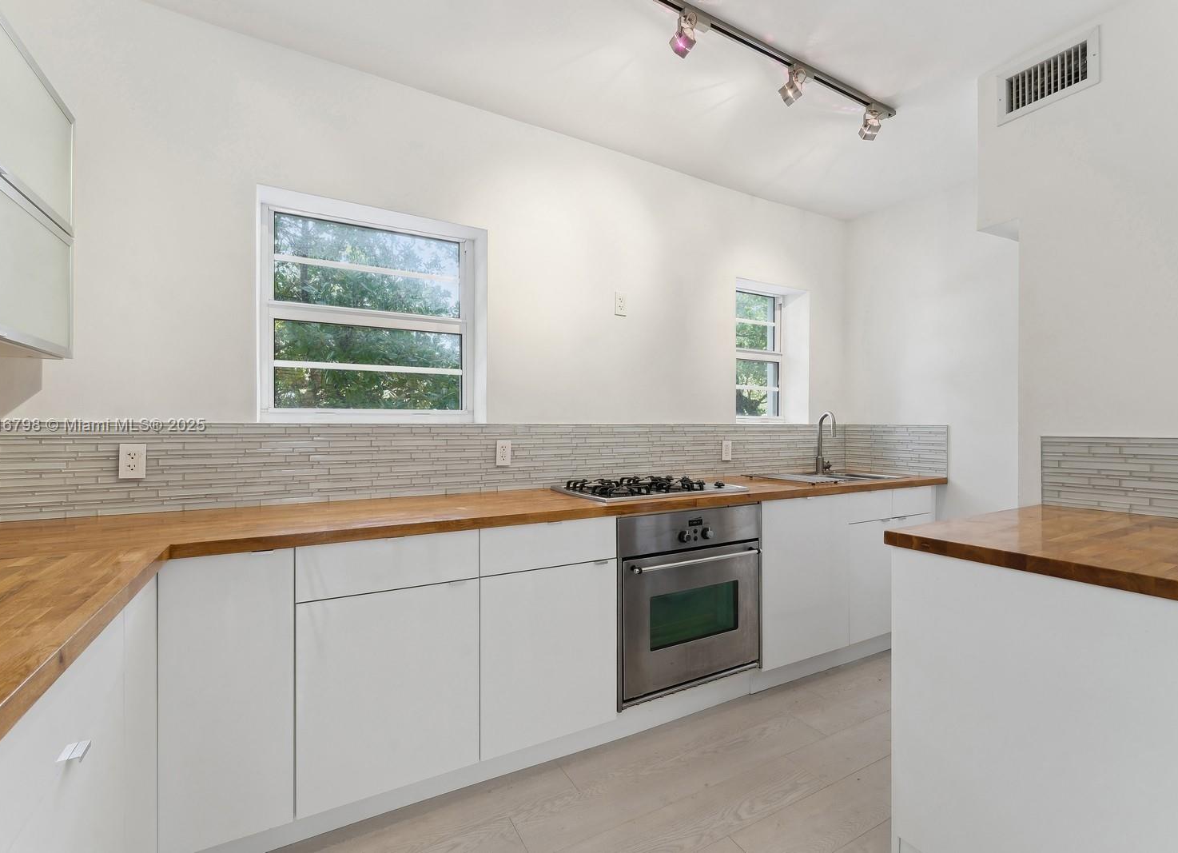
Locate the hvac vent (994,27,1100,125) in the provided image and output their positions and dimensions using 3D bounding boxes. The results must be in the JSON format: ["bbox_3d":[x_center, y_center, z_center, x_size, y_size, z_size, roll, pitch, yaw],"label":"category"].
[{"bbox_3d":[1.707,-1.301,1.862,0.025,0.200,0.298,0,0,-28],"label":"hvac vent"}]

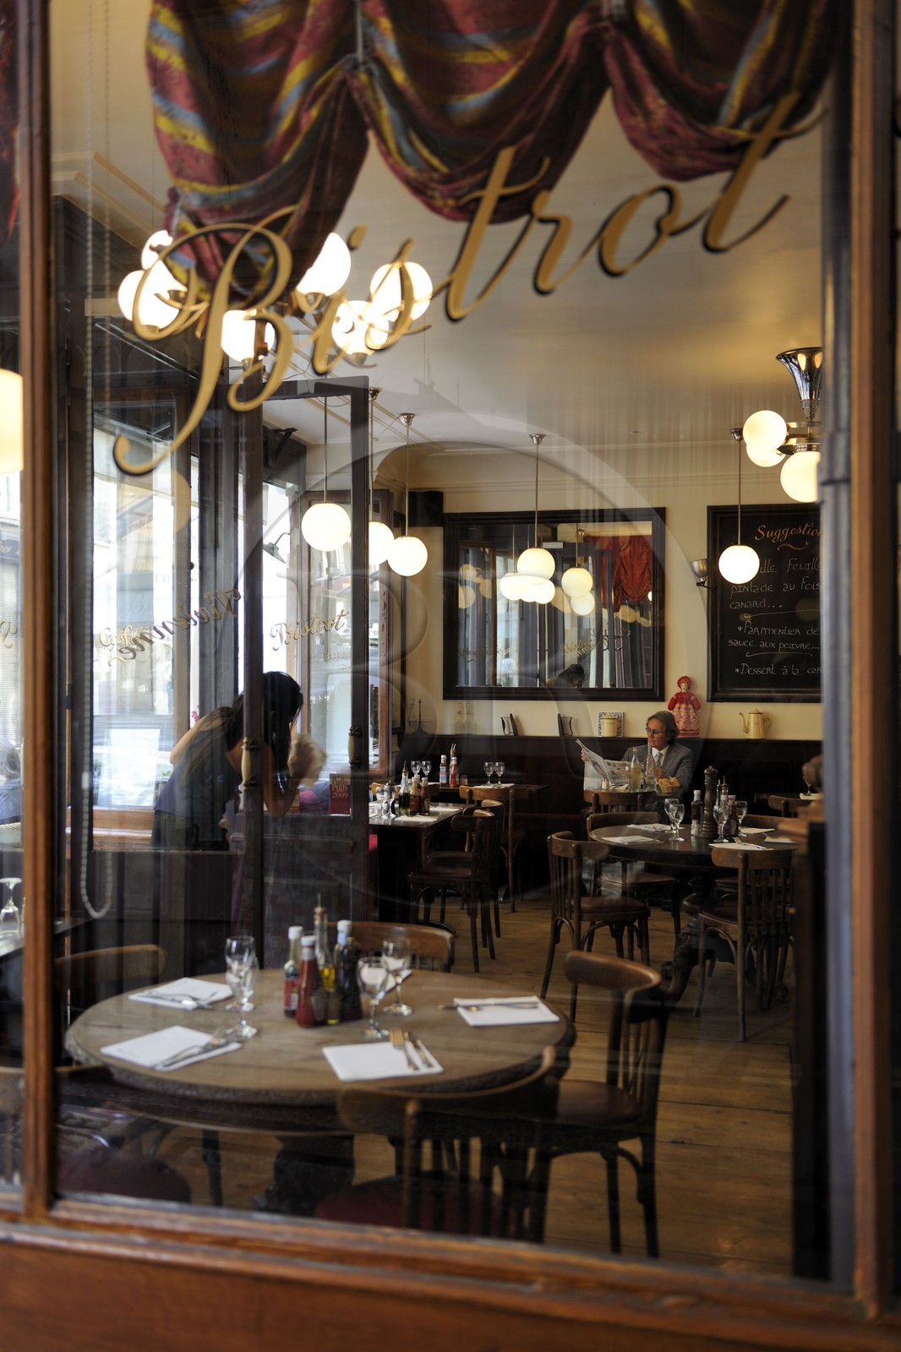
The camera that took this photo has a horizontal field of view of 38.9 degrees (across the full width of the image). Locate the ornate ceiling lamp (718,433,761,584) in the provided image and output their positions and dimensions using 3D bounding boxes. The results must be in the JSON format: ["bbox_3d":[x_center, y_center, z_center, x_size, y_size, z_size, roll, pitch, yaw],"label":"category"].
[{"bbox_3d":[1.855,-1.089,8.200,0.255,0.985,0.255,0,0,14],"label":"ornate ceiling lamp"}]

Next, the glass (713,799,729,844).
[{"bbox_3d":[1.228,0.668,5.790,0.069,0.158,0.069,0,0,11],"label":"glass"}]

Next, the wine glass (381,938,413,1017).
[{"bbox_3d":[-0.119,0.682,2.900,0.069,0.158,0.069,0,0,-2],"label":"wine glass"}]

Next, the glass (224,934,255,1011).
[{"bbox_3d":[-0.483,0.680,2.925,0.069,0.158,0.069,0,0,-9],"label":"glass"}]

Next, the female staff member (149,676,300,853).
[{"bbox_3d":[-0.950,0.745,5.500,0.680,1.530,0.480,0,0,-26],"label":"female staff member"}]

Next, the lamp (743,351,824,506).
[{"bbox_3d":[1.726,-1.178,6.130,0.680,0.700,0.680,0,0,11],"label":"lamp"}]

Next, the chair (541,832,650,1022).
[{"bbox_3d":[0.675,1.120,5.810,0.480,0.785,0.420,0,0,-14],"label":"chair"}]

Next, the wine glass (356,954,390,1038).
[{"bbox_3d":[-0.166,0.698,2.779,0.071,0.167,0.071,0,0,0],"label":"wine glass"}]

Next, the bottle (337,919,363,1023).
[{"bbox_3d":[-0.227,0.655,2.835,0.056,0.210,0.056,0,0,-5],"label":"bottle"}]

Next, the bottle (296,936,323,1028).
[{"bbox_3d":[-0.314,0.676,2.845,0.059,0.188,0.059,0,0,-6],"label":"bottle"}]

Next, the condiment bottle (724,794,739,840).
[{"bbox_3d":[1.303,0.650,5.910,0.057,0.190,0.057,0,0,9],"label":"condiment bottle"}]

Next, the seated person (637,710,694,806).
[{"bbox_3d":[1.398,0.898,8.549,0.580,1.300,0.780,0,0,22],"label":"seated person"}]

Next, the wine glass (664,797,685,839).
[{"bbox_3d":[1.115,0.709,6.342,0.070,0.166,0.070,0,0,14],"label":"wine glass"}]

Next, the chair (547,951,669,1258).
[{"bbox_3d":[0.279,1.130,3.139,0.500,0.810,0.440,0,0,-10],"label":"chair"}]

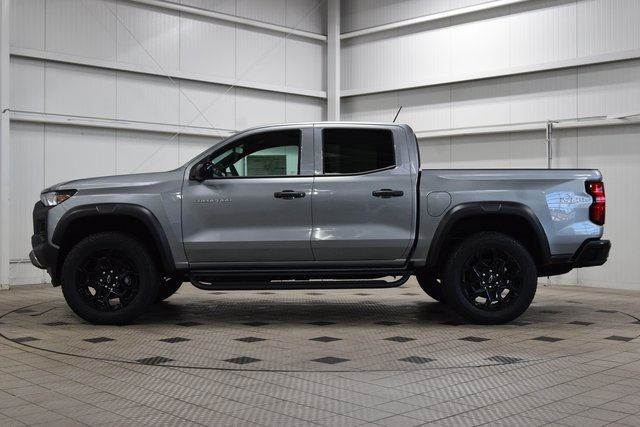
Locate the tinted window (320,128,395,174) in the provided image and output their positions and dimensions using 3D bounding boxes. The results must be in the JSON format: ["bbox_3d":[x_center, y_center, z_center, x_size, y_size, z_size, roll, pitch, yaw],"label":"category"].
[{"bbox_3d":[0.348,-0.556,7.330,0.650,0.450,0.070,0,-20,-1],"label":"tinted window"}]

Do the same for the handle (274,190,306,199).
[{"bbox_3d":[-0.265,-0.165,7.165,0.268,0.072,0.060,0,1,-1],"label":"handle"}]

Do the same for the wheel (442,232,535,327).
[{"bbox_3d":[1.498,0.575,7.300,0.800,0.800,0.270,0,1,-1],"label":"wheel"}]

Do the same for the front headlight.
[{"bbox_3d":[-2.300,-0.134,7.250,0.360,0.160,0.360,0,0,-2],"label":"front headlight"}]

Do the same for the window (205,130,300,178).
[{"bbox_3d":[-0.617,-0.532,7.310,0.880,0.475,0.075,0,-20,-1],"label":"window"}]

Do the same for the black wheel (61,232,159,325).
[{"bbox_3d":[-1.838,0.570,7.224,0.800,0.800,0.270,0,1,-1],"label":"black wheel"}]

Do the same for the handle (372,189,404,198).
[{"bbox_3d":[0.597,-0.174,7.185,0.268,0.072,0.060,0,1,-1],"label":"handle"}]

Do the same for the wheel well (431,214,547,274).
[{"bbox_3d":[1.477,0.272,7.310,1.020,0.530,0.300,0,0,-2],"label":"wheel well"}]

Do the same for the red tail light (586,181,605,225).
[{"bbox_3d":[2.440,-0.093,7.290,0.180,0.390,0.170,0,0,-2],"label":"red tail light"}]

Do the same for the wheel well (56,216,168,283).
[{"bbox_3d":[-1.812,0.295,7.220,0.970,0.570,0.300,0,0,-2],"label":"wheel well"}]

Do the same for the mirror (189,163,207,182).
[{"bbox_3d":[-1.066,-0.356,7.090,0.160,0.190,0.270,0,0,-2],"label":"mirror"}]

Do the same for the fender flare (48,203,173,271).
[{"bbox_3d":[-1.810,0.212,7.155,1.080,0.605,0.130,0,1,-1],"label":"fender flare"}]

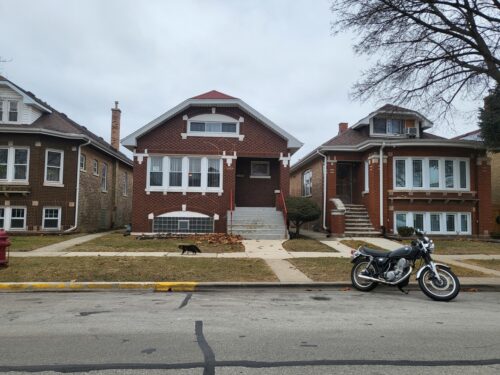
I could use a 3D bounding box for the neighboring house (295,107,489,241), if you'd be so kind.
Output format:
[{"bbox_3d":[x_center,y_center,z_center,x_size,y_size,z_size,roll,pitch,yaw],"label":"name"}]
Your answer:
[{"bbox_3d":[6.620,-0.592,22.802,8.400,6.550,12.500,1,-4,-4],"label":"neighboring house"}]

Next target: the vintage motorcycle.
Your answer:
[{"bbox_3d":[2.850,1.472,7.133,2.070,1.150,0.780,-3,-5,39],"label":"vintage motorcycle"}]

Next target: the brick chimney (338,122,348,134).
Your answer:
[{"bbox_3d":[5.371,-3.304,21.500,0.450,0.750,0.470,1,-4,-4],"label":"brick chimney"}]

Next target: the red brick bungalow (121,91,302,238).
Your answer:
[{"bbox_3d":[-1.950,-0.876,21.581,7.780,6.700,12.500,1,-4,-4],"label":"red brick bungalow"}]

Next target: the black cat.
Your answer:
[{"bbox_3d":[-1.838,1.928,11.600,0.730,0.300,0.170,1,-4,-4],"label":"black cat"}]

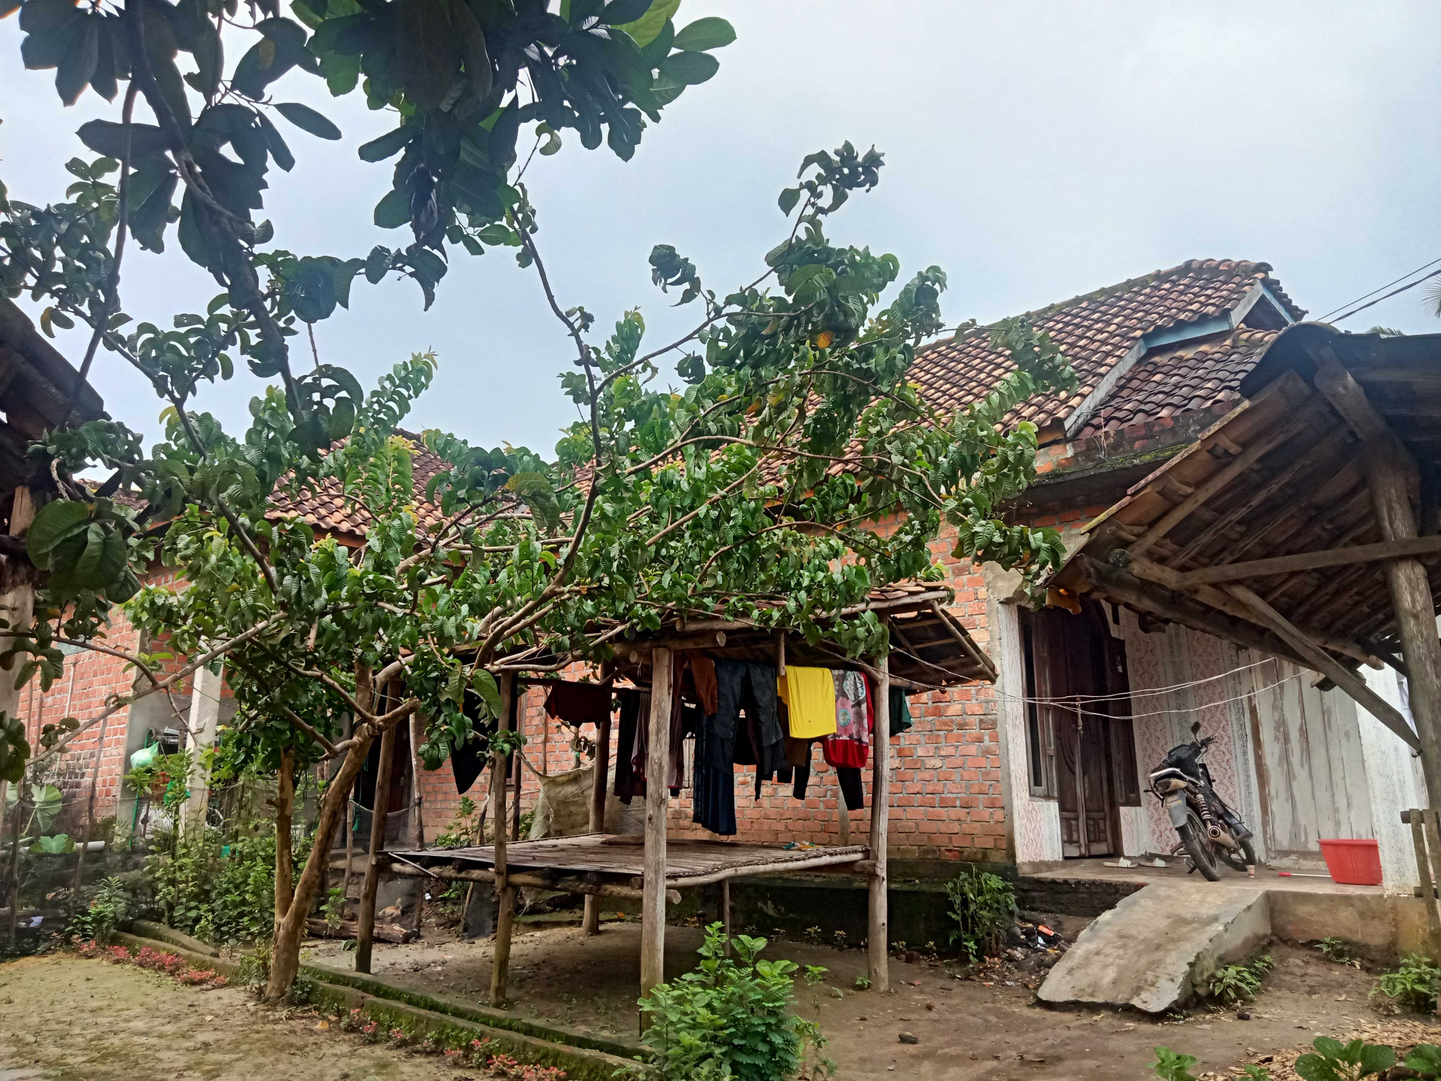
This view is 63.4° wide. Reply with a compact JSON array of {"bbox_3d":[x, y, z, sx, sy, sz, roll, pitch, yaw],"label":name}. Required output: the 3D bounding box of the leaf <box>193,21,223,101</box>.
[{"bbox_3d":[-0.988,-0.927,2.250,0.060,0.170,0.045,6,-14,-26],"label":"leaf"}]

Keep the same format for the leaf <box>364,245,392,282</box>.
[{"bbox_3d":[-1.057,-0.855,3.600,0.080,0.105,0.050,4,-13,-17],"label":"leaf"}]

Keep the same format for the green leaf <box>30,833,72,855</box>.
[{"bbox_3d":[-5.941,2.698,10.364,0.380,0.200,0.280,7,-14,-28],"label":"green leaf"}]

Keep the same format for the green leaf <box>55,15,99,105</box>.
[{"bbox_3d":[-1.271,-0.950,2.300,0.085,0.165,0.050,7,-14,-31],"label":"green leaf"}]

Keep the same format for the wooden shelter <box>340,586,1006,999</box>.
[{"bbox_3d":[-0.635,1.893,8.810,4.523,2.803,2.871,-12,-17,43],"label":"wooden shelter"}]

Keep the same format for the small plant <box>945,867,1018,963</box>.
[{"bbox_3d":[1.872,2.688,8.370,0.510,0.650,0.430,-3,-13,12],"label":"small plant"}]

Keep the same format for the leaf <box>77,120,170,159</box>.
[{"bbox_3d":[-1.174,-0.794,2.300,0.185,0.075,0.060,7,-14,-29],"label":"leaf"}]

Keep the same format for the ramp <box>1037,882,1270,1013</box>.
[{"bbox_3d":[2.660,2.449,7.143,1.530,0.570,0.830,11,-17,-42],"label":"ramp"}]

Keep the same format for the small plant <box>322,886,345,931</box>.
[{"bbox_3d":[-3.588,3.416,10.800,0.220,0.420,0.220,4,-13,-17],"label":"small plant"}]

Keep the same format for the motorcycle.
[{"bbox_3d":[3.640,1.989,8.806,0.720,1.080,1.900,-18,-19,27],"label":"motorcycle"}]

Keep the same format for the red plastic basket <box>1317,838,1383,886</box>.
[{"bbox_3d":[4.880,2.434,8.837,0.500,0.320,0.420,-12,-17,43],"label":"red plastic basket"}]

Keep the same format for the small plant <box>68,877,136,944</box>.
[{"bbox_3d":[-4.674,2.802,8.806,0.470,0.470,0.420,6,-14,-26],"label":"small plant"}]

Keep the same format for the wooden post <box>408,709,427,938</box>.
[{"bbox_3d":[-2.255,2.117,8.648,0.085,1.720,0.085,2,-14,-25],"label":"wooden post"}]

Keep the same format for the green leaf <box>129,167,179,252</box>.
[{"bbox_3d":[-1.167,-0.680,2.400,0.100,0.160,0.050,6,-14,-27],"label":"green leaf"}]

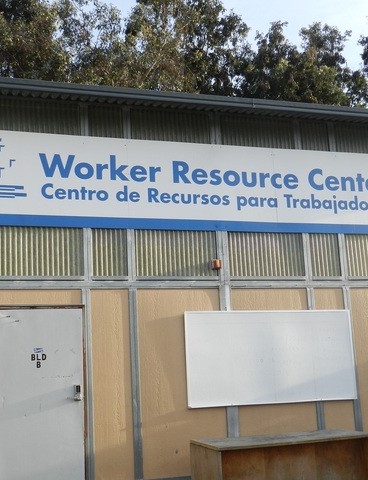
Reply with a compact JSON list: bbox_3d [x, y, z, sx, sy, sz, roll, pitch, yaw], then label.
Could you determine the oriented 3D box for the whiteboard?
[{"bbox_3d":[1.185,1.563,9.390,2.420,1.220,0.040,1,-12,-17],"label":"whiteboard"}]

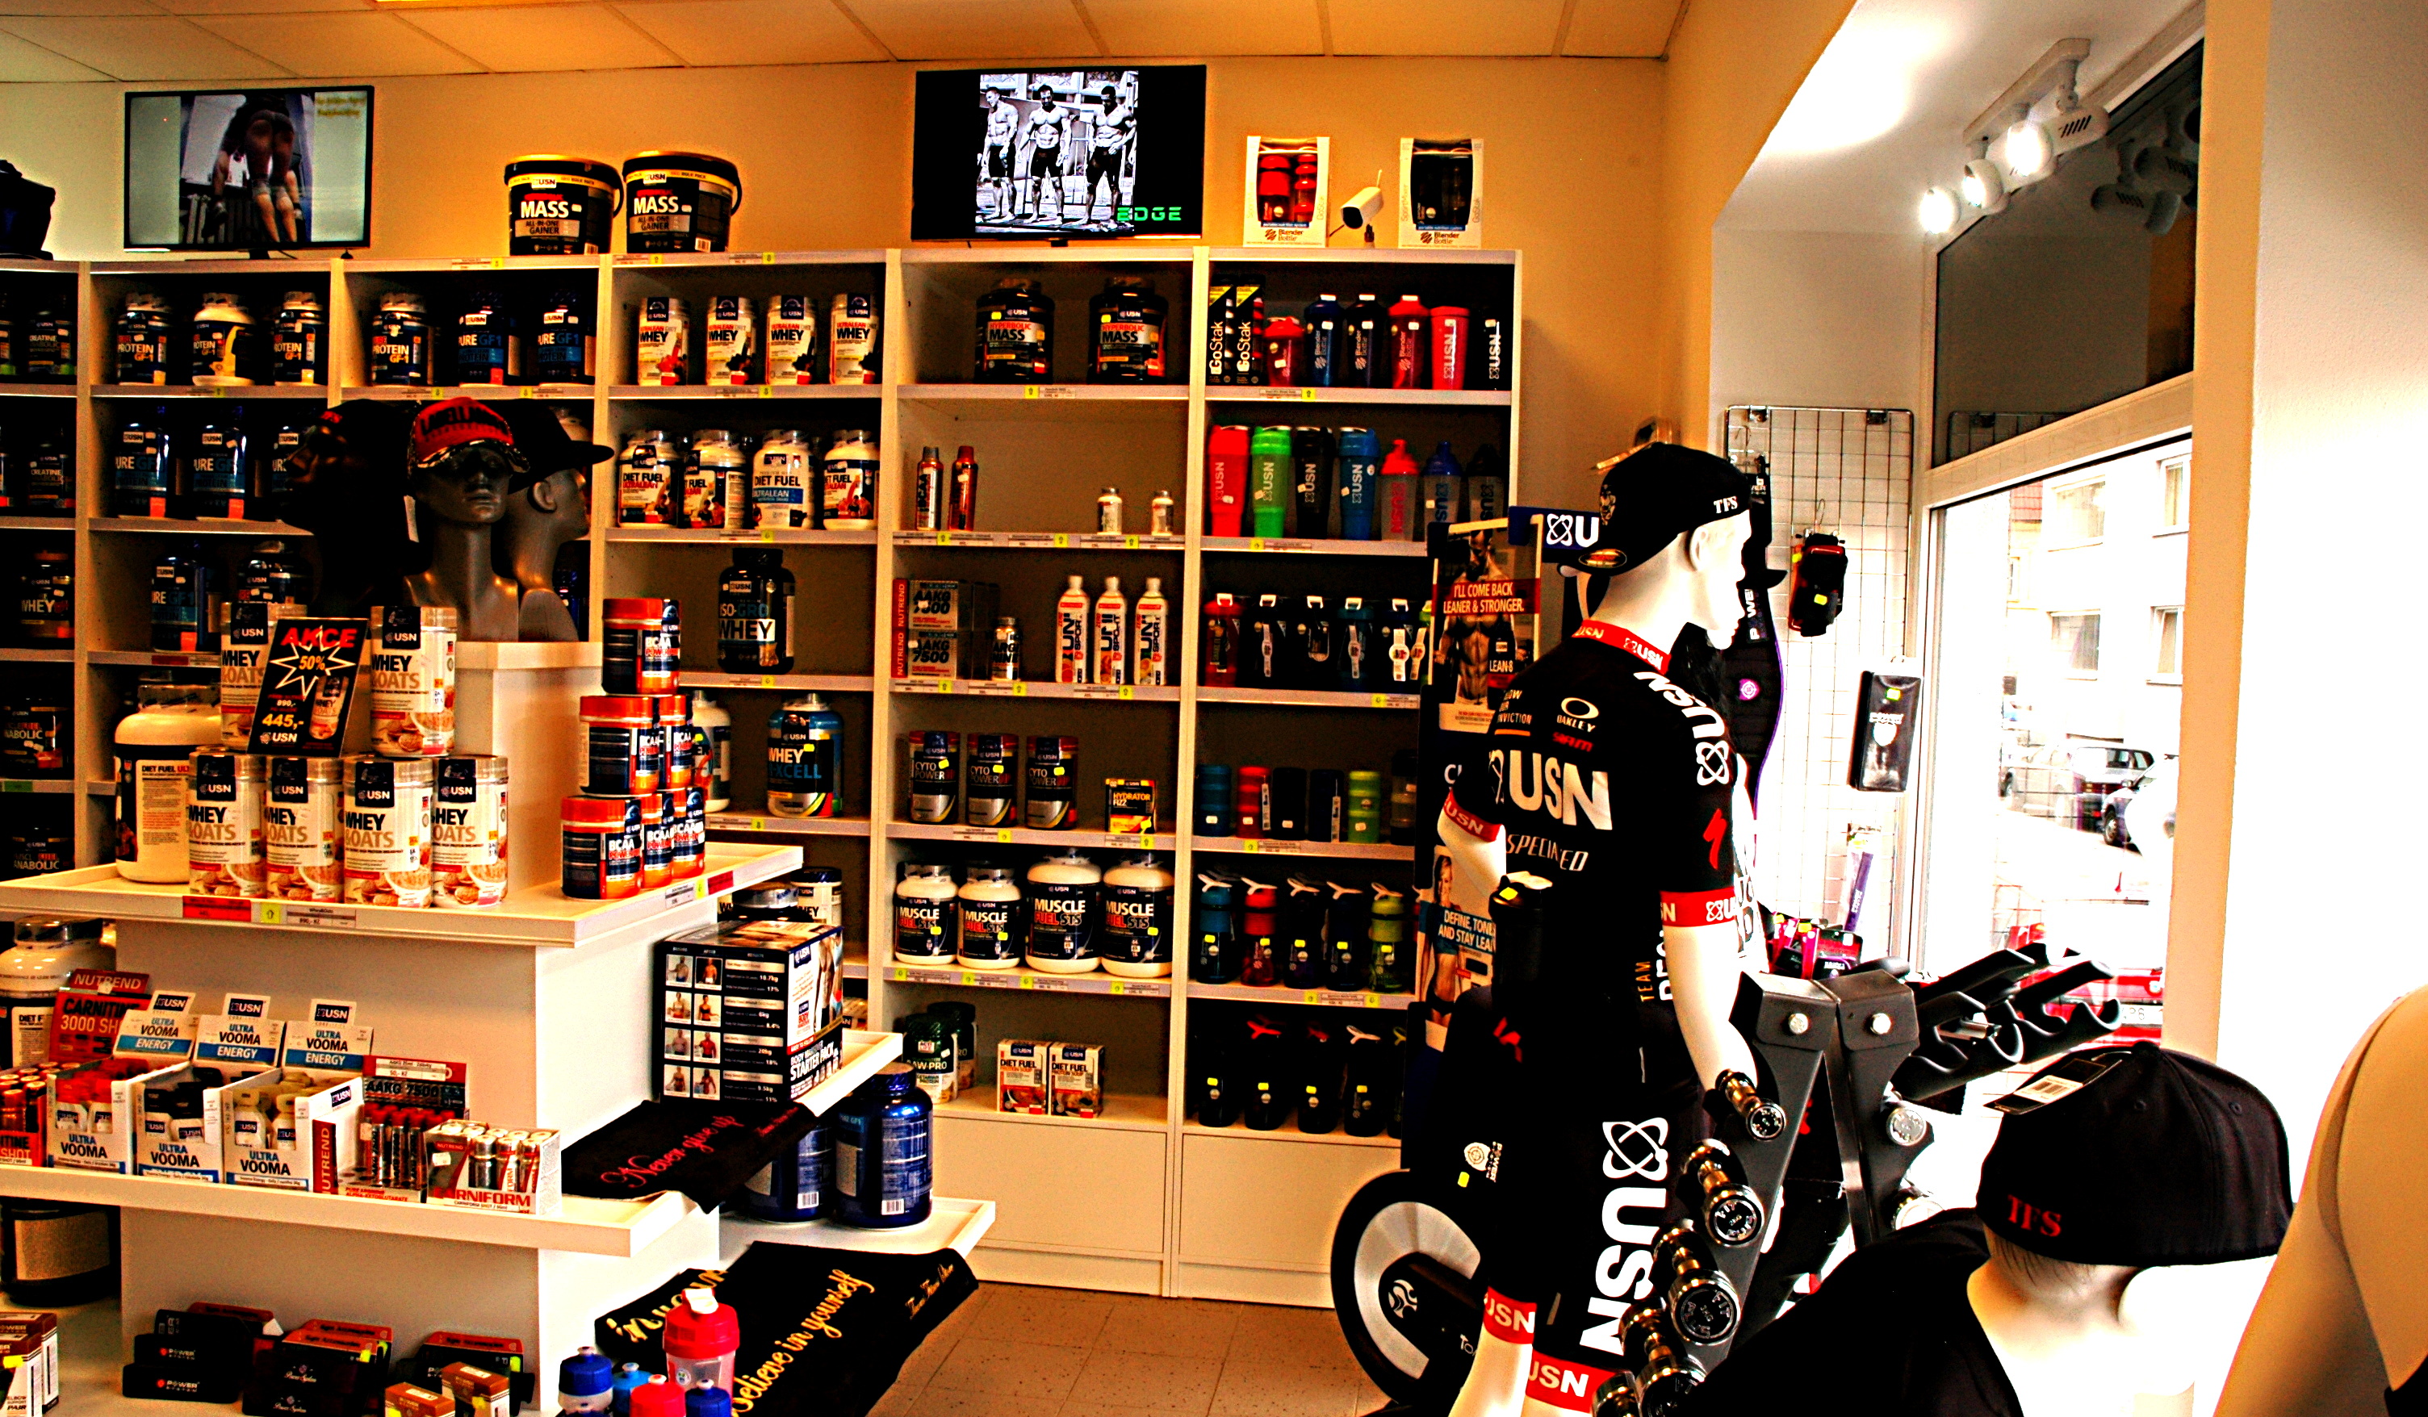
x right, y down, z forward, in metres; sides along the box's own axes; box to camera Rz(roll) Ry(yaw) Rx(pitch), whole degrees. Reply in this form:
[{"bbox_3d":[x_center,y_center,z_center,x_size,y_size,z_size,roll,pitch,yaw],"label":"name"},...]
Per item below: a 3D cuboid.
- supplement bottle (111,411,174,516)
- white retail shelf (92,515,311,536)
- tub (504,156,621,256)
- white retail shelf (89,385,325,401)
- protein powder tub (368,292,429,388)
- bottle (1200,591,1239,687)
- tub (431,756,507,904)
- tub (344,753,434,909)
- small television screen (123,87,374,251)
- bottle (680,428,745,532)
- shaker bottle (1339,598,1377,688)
[{"bbox_3d":[-2.882,-0.658,4.897,0.141,0.307,0.141,1,2,-5],"label":"supplement bottle"},{"bbox_3d":[-2.611,-0.476,4.873,0.721,0.031,0.310,2,2,8],"label":"white retail shelf"},{"bbox_3d":[-1.693,-1.307,4.723,0.271,0.261,0.271,2,2,0],"label":"tub"},{"bbox_3d":[-2.617,-0.832,4.940,0.681,0.036,0.346,2,2,8],"label":"white retail shelf"},{"bbox_3d":[-2.127,-0.960,4.750,0.143,0.259,0.143,2,2,-3],"label":"protein powder tub"},{"bbox_3d":[0.014,-0.164,4.370,0.091,0.232,0.091,2,2,8],"label":"bottle"},{"bbox_3d":[-1.146,0.190,2.793,0.125,0.223,0.125,1,3,-7],"label":"tub"},{"bbox_3d":[-1.262,0.186,2.784,0.125,0.223,0.125,2,3,-4],"label":"tub"},{"bbox_3d":[-2.564,-1.434,4.868,0.717,0.420,0.070,2,2,8],"label":"small television screen"},{"bbox_3d":[-1.272,-0.579,4.614,0.156,0.265,0.156,3,2,28],"label":"bottle"},{"bbox_3d":[0.348,-0.159,4.421,0.093,0.225,0.093,2,2,8],"label":"shaker bottle"}]

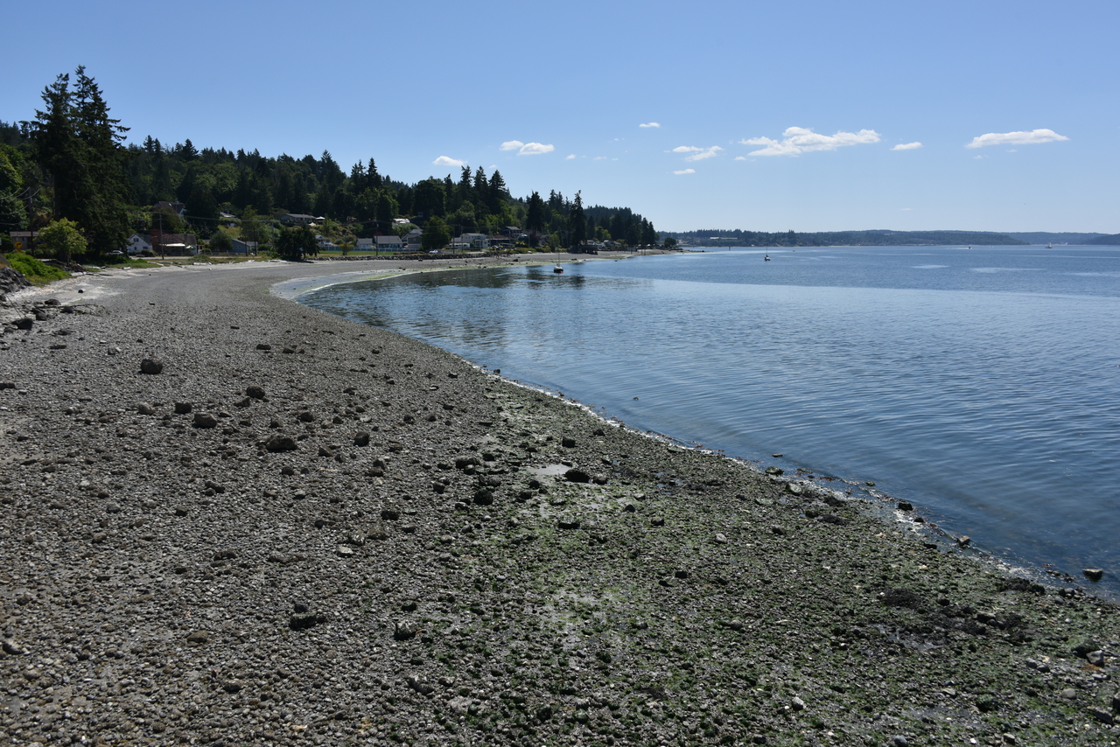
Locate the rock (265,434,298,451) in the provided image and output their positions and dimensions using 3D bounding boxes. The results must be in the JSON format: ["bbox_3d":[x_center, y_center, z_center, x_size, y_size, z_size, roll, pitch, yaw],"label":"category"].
[{"bbox_3d":[-7.286,1.797,22.744,0.780,0.370,0.580,-1,9,-6],"label":"rock"}]

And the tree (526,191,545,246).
[{"bbox_3d":[-11.986,-73.527,418.738,9.000,27.800,9.000,0,8,-2],"label":"tree"}]

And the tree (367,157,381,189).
[{"bbox_3d":[-83.555,-86.662,391.508,7.200,20.000,7.200,-2,9,-12],"label":"tree"}]

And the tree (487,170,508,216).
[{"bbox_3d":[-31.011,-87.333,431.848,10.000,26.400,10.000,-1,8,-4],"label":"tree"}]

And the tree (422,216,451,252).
[{"bbox_3d":[-48.420,-54.303,340.718,10.600,13.300,10.000,-1,9,-8],"label":"tree"}]

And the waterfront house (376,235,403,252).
[{"bbox_3d":[-64.473,-48.973,328.368,10.000,6.400,8.000,-3,9,-19],"label":"waterfront house"}]

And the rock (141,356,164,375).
[{"bbox_3d":[-16.288,-0.302,34.755,0.860,0.600,0.720,-4,9,-24],"label":"rock"}]

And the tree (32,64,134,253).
[{"bbox_3d":[-86.981,-37.613,158.186,15.800,34.100,15.000,-5,10,-28],"label":"tree"}]

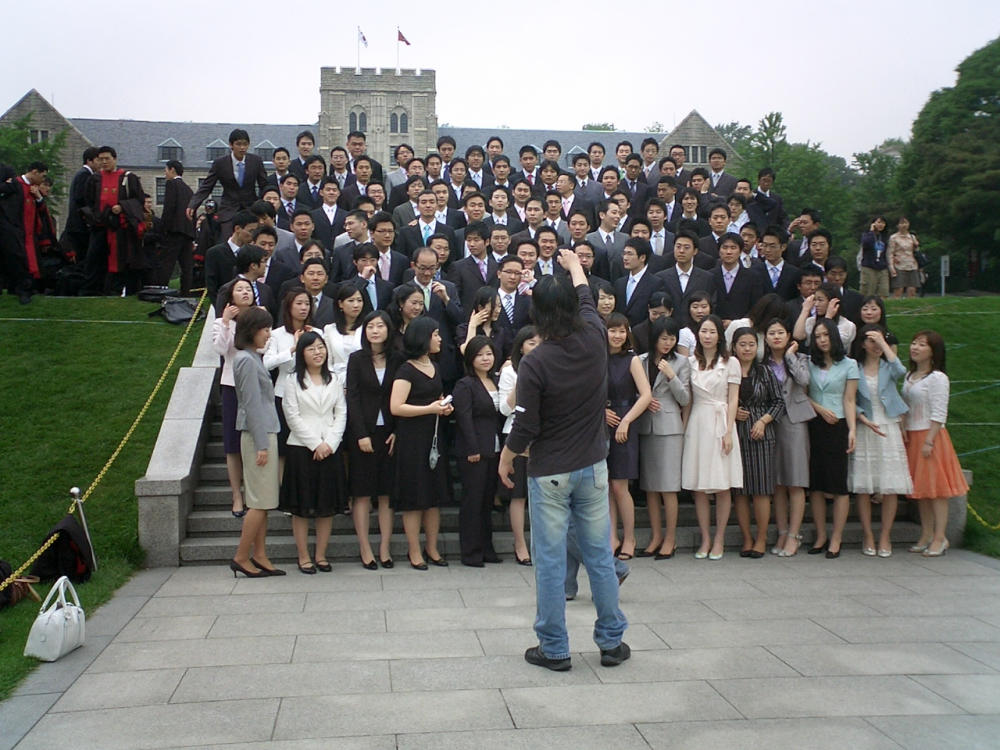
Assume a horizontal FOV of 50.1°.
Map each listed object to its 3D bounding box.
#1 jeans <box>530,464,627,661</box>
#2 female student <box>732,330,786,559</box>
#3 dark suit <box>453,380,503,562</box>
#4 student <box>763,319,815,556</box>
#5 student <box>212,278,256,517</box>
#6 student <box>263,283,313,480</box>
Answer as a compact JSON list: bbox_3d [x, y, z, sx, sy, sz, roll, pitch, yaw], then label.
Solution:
[{"bbox_3d":[0.355,0.828,4.900,0.460,0.950,0.340,0,1,2],"label":"jeans"},{"bbox_3d":[1.838,0.474,7.600,0.410,1.635,0.300,0,1,27],"label":"female student"},{"bbox_3d":[-0.154,0.631,7.300,0.400,1.280,0.290,-1,1,-36],"label":"dark suit"},{"bbox_3d":[2.069,0.453,7.689,0.400,1.690,0.300,0,1,35],"label":"student"},{"bbox_3d":[-1.859,0.155,7.600,0.450,1.680,0.340,0,1,-18],"label":"student"},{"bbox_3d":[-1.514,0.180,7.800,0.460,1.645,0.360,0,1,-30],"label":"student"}]

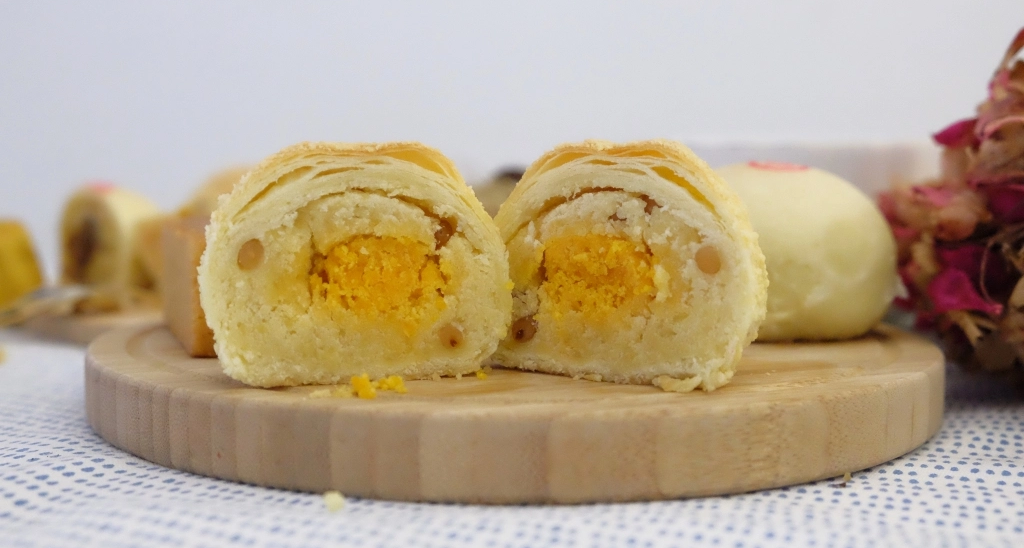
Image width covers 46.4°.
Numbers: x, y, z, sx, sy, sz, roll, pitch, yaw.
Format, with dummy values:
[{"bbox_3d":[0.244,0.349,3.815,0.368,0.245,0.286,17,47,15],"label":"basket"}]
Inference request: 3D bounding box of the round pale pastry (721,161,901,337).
[{"bbox_3d":[0.076,-0.008,0.331,0.064,0.046,0.064,0,5,0],"label":"round pale pastry"}]

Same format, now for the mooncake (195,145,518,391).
[{"bbox_3d":[-0.034,-0.004,0.242,0.060,0.046,0.030,-2,5,-22],"label":"mooncake"}]

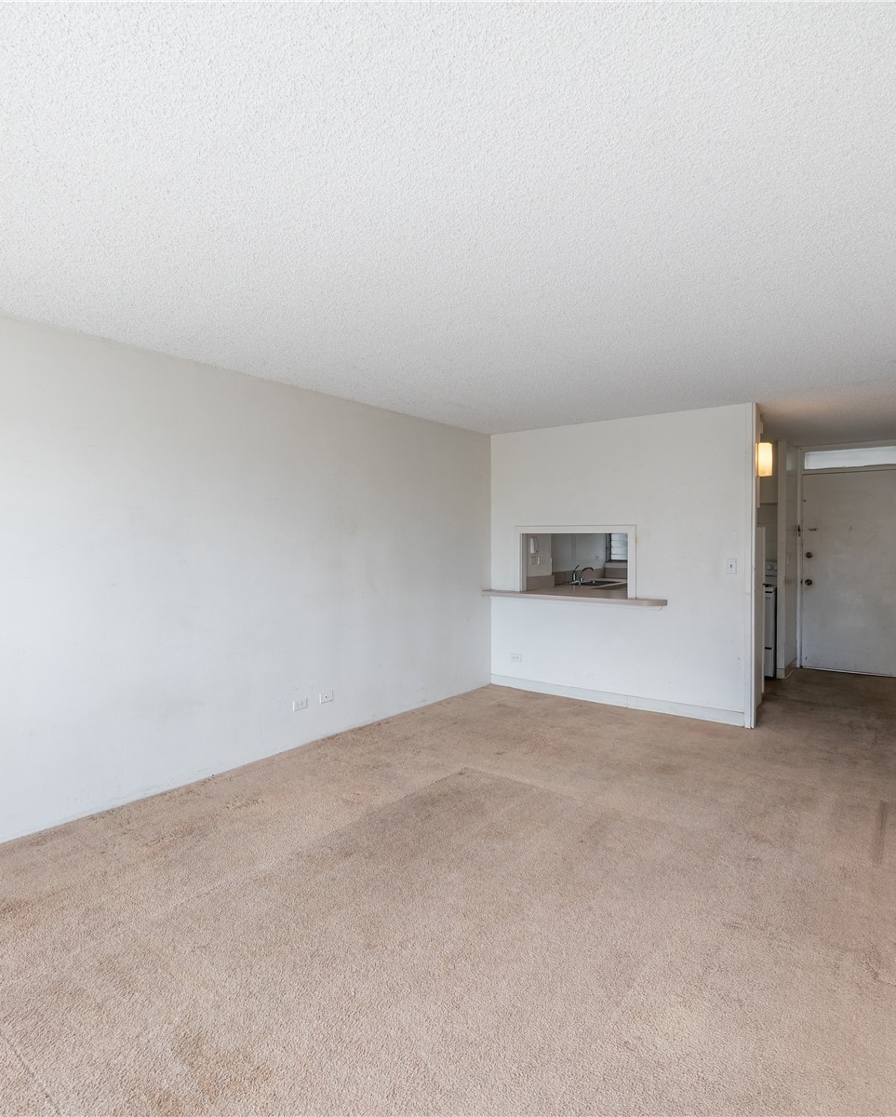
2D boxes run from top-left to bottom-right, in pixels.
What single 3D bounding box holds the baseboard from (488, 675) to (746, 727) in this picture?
[{"bbox_3d":[1.303,1.188,5.140,2.249,0.104,0.020,0,1,38],"label":"baseboard"}]

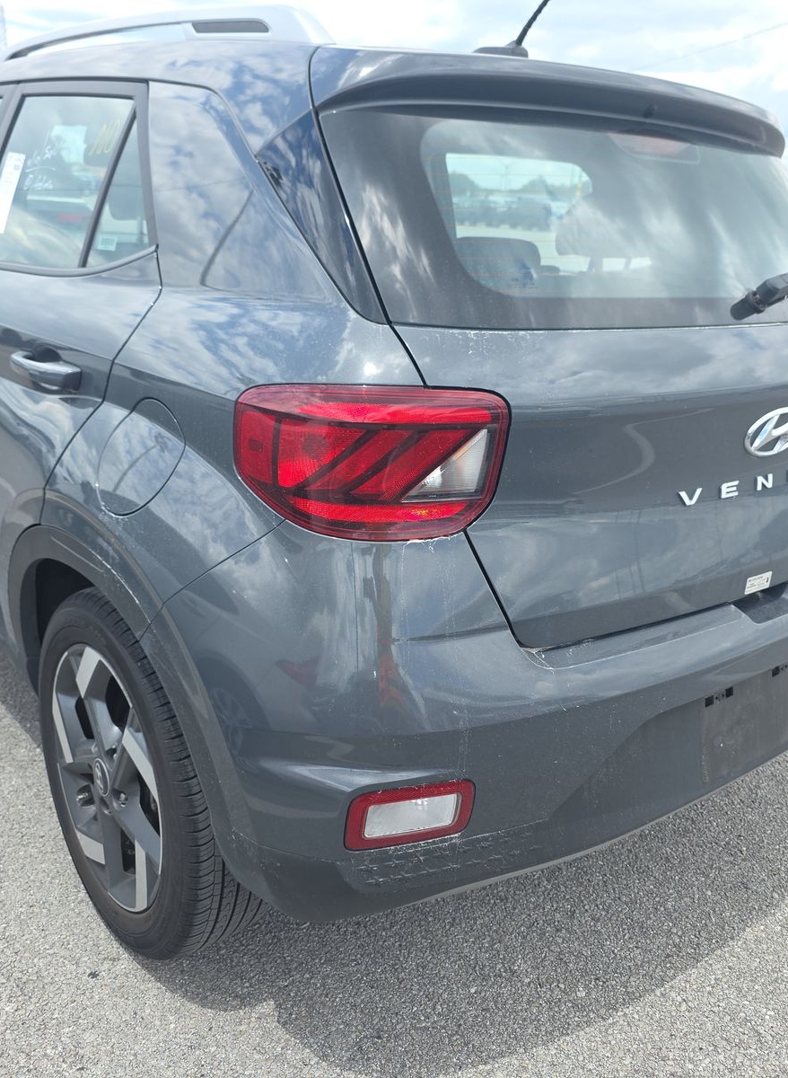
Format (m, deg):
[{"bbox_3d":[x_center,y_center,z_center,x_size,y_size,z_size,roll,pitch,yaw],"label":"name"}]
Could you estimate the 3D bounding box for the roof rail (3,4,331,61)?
[{"bbox_3d":[-0.547,-0.949,1.866,0.070,0.110,1.500,-12,25,-38],"label":"roof rail"}]

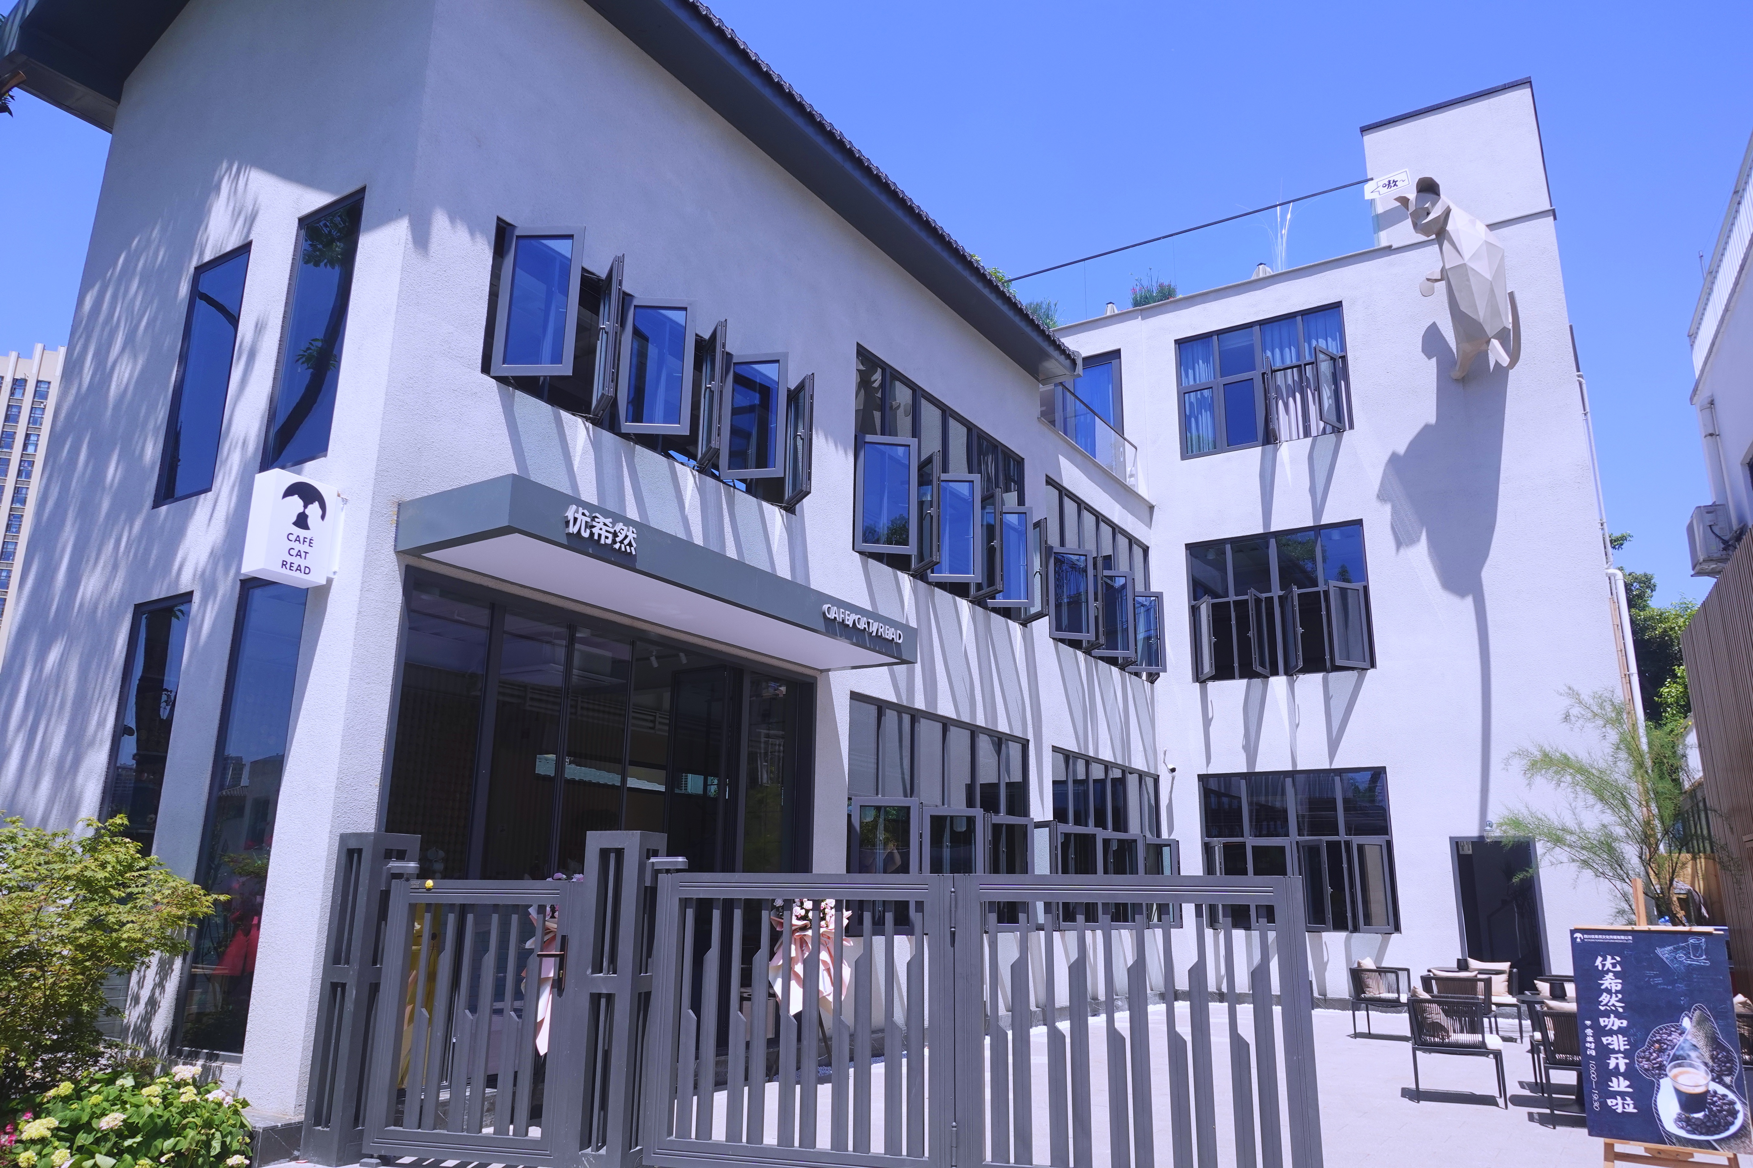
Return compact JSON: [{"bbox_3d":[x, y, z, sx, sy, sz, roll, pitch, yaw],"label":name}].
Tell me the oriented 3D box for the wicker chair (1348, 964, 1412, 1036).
[{"bbox_3d":[5.384,4.408,12.344,0.595,0.735,0.573,-10,-18,34],"label":"wicker chair"}]

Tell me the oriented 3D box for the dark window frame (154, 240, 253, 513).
[{"bbox_3d":[-4.356,-1.356,7.560,0.675,1.714,0.100,-8,-17,30],"label":"dark window frame"}]

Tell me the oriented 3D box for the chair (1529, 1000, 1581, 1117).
[{"bbox_3d":[4.720,3.176,7.695,0.590,0.730,0.600,-6,-17,25],"label":"chair"}]

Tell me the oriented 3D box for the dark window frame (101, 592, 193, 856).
[{"bbox_3d":[-4.412,1.334,6.896,0.645,2.528,0.080,-8,-17,30],"label":"dark window frame"}]

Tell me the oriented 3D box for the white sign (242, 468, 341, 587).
[{"bbox_3d":[-3.553,-0.327,7.100,0.215,0.617,0.405,-8,-18,30],"label":"white sign"}]

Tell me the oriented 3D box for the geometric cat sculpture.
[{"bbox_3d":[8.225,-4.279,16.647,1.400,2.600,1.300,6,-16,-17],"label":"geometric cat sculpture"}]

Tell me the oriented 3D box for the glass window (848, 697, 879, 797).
[{"bbox_3d":[-0.123,1.434,10.165,0.060,0.838,0.529,-8,-17,30],"label":"glass window"}]

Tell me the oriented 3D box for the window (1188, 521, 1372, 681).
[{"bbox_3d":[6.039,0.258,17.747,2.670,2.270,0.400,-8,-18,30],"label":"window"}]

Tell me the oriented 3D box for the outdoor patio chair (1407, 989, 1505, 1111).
[{"bbox_3d":[4.304,3.447,8.696,0.603,0.735,0.595,-6,-16,24],"label":"outdoor patio chair"}]

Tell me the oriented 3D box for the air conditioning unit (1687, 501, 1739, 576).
[{"bbox_3d":[9.727,-0.495,13.649,0.300,0.580,0.800,-7,-16,27],"label":"air conditioning unit"}]

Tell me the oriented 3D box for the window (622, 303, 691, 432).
[{"bbox_3d":[-1.719,-1.745,9.345,0.550,1.170,0.070,1,-15,-1],"label":"window"}]

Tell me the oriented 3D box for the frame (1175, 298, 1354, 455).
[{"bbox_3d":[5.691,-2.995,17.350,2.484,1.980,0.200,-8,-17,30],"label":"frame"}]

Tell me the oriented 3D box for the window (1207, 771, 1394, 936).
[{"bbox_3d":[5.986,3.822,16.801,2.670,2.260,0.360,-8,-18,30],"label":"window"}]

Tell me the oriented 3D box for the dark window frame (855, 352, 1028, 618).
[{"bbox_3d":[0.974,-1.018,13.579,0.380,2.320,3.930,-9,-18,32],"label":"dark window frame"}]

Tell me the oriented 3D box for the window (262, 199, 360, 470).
[{"bbox_3d":[-3.369,-1.517,6.996,0.660,1.680,0.080,-8,-17,30],"label":"window"}]

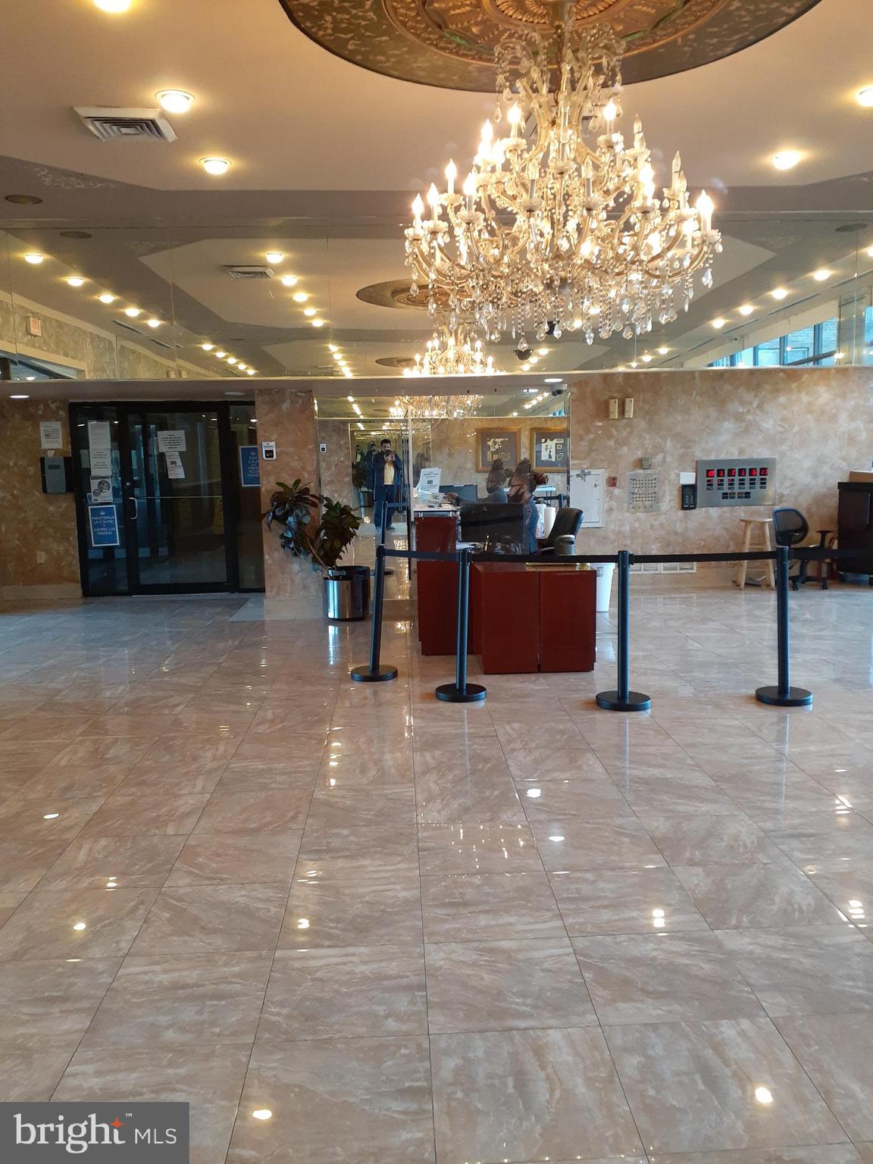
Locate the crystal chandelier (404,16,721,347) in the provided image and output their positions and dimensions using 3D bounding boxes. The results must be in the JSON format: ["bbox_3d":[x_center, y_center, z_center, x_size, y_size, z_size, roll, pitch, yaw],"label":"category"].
[{"bbox_3d":[0.529,-1.690,3.886,1.356,1.338,1.356,-2,8,-2],"label":"crystal chandelier"}]

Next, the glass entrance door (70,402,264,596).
[{"bbox_3d":[-2.922,-0.905,9.981,2.043,2.114,0.100,-2,8,-2],"label":"glass entrance door"}]

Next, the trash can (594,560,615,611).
[{"bbox_3d":[1.481,0.021,8.468,0.330,0.480,0.310,-2,8,-2],"label":"trash can"}]

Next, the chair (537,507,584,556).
[{"bbox_3d":[0.971,-0.142,7.864,0.650,1.000,0.650,-2,8,-2],"label":"chair"}]

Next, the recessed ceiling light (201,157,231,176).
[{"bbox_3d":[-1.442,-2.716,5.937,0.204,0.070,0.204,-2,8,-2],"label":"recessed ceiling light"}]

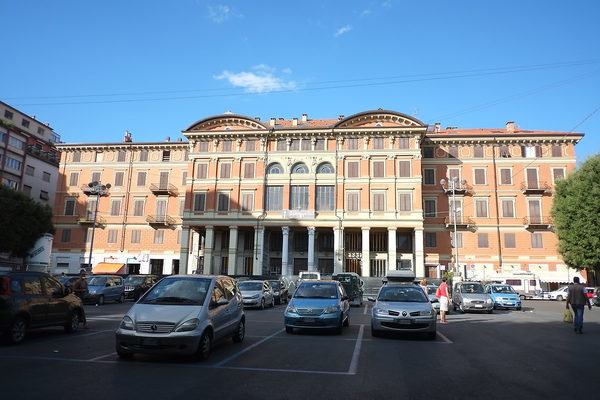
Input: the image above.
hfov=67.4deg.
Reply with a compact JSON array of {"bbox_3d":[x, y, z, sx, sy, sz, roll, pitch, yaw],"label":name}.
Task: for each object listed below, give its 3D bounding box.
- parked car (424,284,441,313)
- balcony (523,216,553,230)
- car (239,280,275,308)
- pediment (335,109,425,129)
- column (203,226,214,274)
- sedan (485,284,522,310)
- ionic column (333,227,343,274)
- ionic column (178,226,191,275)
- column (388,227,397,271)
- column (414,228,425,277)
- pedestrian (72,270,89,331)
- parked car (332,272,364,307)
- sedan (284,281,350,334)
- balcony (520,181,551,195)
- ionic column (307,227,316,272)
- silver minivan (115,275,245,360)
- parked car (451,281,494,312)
[{"bbox_3d":[7.472,5.502,25.323,1.670,1.460,3.900,-1,-11,11],"label":"parked car"},{"bbox_3d":[29.959,2.950,57.086,3.300,1.600,1.150,0,-10,6],"label":"balcony"},{"bbox_3d":[-2.529,5.238,25.207,1.700,1.480,4.050,0,-11,7],"label":"car"},{"bbox_3d":[9.471,-9.489,54.087,10.537,2.275,1.500,0,-11,7],"label":"pediment"},{"bbox_3d":[-11.498,6.923,57.259,1.080,7.042,1.020,0,-10,6],"label":"column"},{"bbox_3d":[13.025,6.234,28.968,1.600,1.540,3.540,-1,-11,11],"label":"sedan"},{"bbox_3d":[4.746,6.934,55.569,1.080,7.019,1.020,0,-10,6],"label":"ionic column"},{"bbox_3d":[-14.616,6.932,57.581,1.080,7.023,1.020,0,-10,6],"label":"ionic column"},{"bbox_3d":[10.872,6.465,52.715,1.000,6.400,1.000,0,-11,7],"label":"column"},{"bbox_3d":[13.910,6.480,52.357,1.030,6.400,1.030,0,-11,7],"label":"column"},{"bbox_3d":[-6.601,2.971,13.596,0.520,1.730,0.400,6,-12,-23],"label":"pedestrian"},{"bbox_3d":[3.181,5.674,28.558,1.800,1.980,4.400,-1,-11,10],"label":"parked car"},{"bbox_3d":[0.645,3.337,14.320,1.670,1.510,3.850,-1,-10,10],"label":"sedan"},{"bbox_3d":[27.471,-1.426,52.667,2.768,1.330,1.000,0,-11,7],"label":"balcony"},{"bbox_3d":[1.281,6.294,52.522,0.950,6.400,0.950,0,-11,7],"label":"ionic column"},{"bbox_3d":[-2.359,2.415,9.680,1.740,1.580,3.600,0,-11,8],"label":"silver minivan"},{"bbox_3d":[10.117,5.667,26.418,1.780,1.660,4.400,-1,-11,14],"label":"parked car"}]

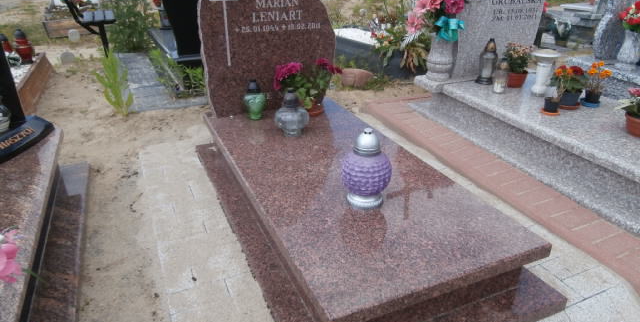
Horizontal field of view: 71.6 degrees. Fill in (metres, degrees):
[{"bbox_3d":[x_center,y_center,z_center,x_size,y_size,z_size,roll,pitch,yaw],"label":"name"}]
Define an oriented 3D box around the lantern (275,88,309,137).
[{"bbox_3d":[-0.151,-0.251,2.272,0.172,0.230,0.172,-1,25,0],"label":"lantern"}]

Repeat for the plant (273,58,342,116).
[{"bbox_3d":[-0.067,-0.392,2.419,0.360,0.280,0.300,-11,27,-21],"label":"plant"}]

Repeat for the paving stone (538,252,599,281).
[{"bbox_3d":[0.932,0.415,1.666,0.200,0.060,0.100,-11,27,-21],"label":"paving stone"}]

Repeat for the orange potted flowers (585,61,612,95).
[{"bbox_3d":[1.683,-0.484,2.712,0.155,0.235,0.145,-9,26,-17],"label":"orange potted flowers"}]

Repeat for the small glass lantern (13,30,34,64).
[{"bbox_3d":[-2.827,-1.086,4.215,0.155,0.300,0.155,-11,27,-21],"label":"small glass lantern"}]

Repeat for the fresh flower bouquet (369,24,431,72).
[{"bbox_3d":[0.717,-1.014,4.000,0.500,0.400,0.400,-11,27,-21],"label":"fresh flower bouquet"}]

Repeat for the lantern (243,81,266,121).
[{"bbox_3d":[-0.347,-0.330,2.378,0.118,0.206,0.118,-11,27,-21],"label":"lantern"}]

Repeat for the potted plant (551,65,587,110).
[{"bbox_3d":[1.540,-0.452,2.701,0.200,0.250,0.190,-9,26,-17],"label":"potted plant"}]

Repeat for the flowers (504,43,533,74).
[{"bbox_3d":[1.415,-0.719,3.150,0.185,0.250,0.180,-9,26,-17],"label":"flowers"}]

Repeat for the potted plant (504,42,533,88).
[{"bbox_3d":[1.295,-0.631,2.913,0.175,0.280,0.175,-11,27,-21],"label":"potted plant"}]

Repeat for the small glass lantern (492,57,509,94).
[{"bbox_3d":[1.240,-0.583,3.022,0.100,0.225,0.100,-9,26,-17],"label":"small glass lantern"}]

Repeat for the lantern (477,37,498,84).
[{"bbox_3d":[1.133,-0.675,2.988,0.125,0.298,0.125,-11,27,-21],"label":"lantern"}]

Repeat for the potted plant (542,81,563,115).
[{"bbox_3d":[1.393,-0.386,2.623,0.120,0.200,0.115,-9,26,-17],"label":"potted plant"}]

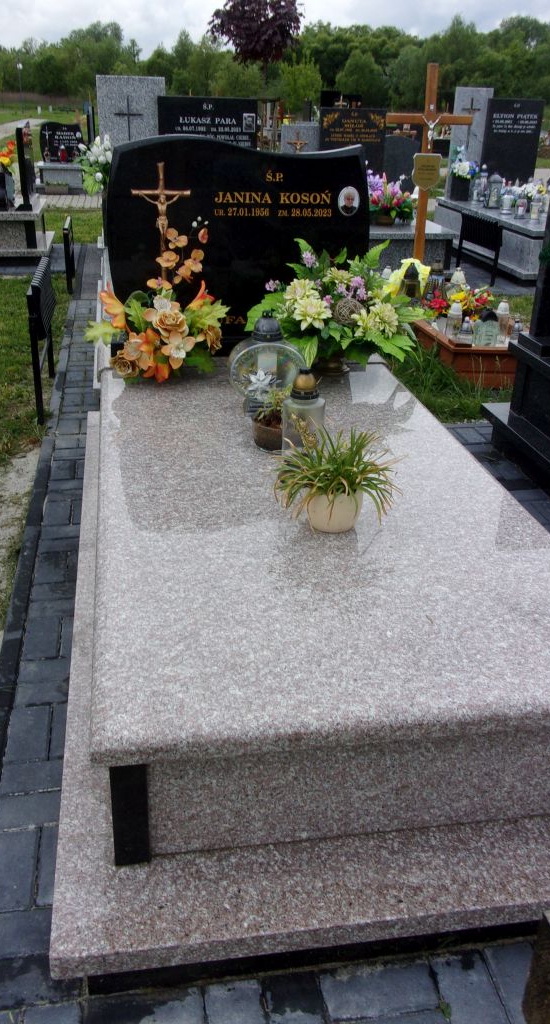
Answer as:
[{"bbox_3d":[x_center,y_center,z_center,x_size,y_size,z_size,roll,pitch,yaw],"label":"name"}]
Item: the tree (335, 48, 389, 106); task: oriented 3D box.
[{"bbox_3d":[6.927,-33.932,66.042,3.900,5.270,3.900,-2,27,-10],"label":"tree"}]

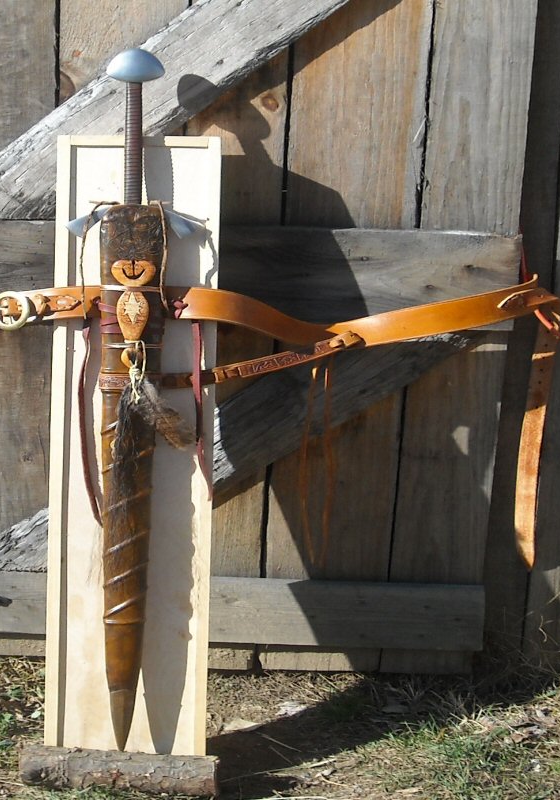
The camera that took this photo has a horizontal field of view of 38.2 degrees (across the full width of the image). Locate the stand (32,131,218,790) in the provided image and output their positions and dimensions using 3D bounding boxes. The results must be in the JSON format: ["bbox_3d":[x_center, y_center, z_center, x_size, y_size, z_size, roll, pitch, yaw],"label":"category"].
[{"bbox_3d":[-0.204,0.075,1.133,0.228,0.876,0.026,1,1,3],"label":"stand"}]

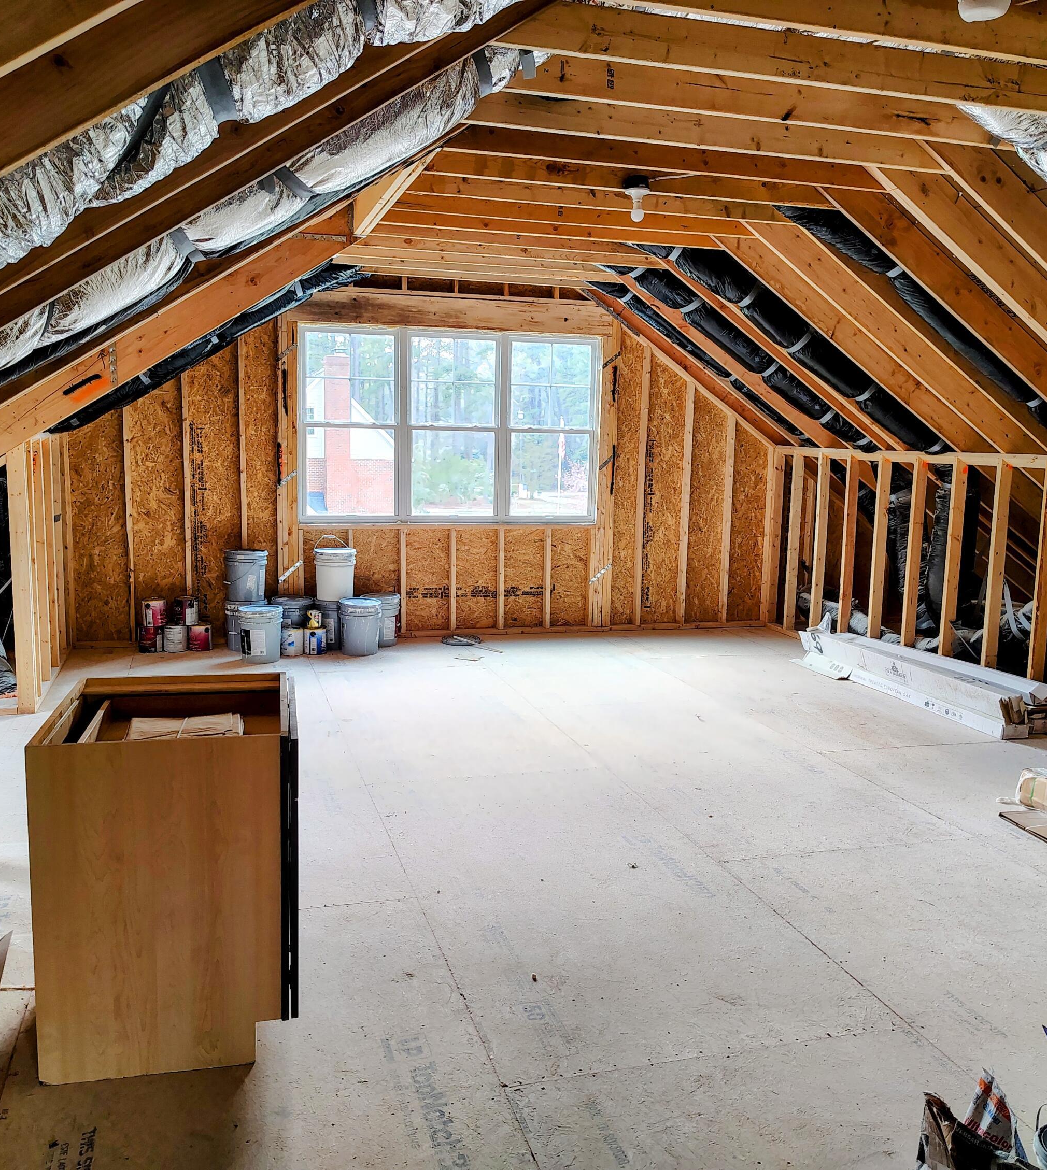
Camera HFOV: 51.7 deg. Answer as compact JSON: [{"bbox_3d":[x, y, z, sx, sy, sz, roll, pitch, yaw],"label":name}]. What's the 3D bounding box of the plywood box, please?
[{"bbox_3d":[-0.970,0.769,3.081,0.636,0.876,0.744,0,8,-12],"label":"plywood box"}]

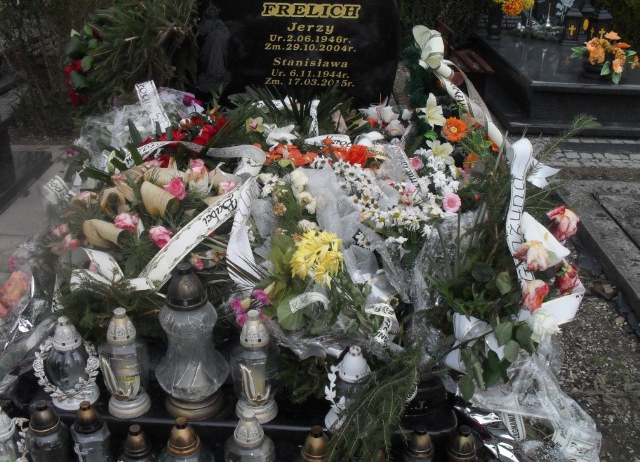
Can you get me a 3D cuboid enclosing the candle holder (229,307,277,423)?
[{"bbox_3d":[-0.153,0.316,1.520,0.114,0.275,0.114,0,21,0],"label":"candle holder"}]

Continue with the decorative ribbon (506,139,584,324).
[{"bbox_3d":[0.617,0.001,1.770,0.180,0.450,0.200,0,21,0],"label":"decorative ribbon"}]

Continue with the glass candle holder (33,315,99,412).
[{"bbox_3d":[-0.550,0.283,1.404,0.140,0.225,0.115,-3,24,-7],"label":"glass candle holder"}]

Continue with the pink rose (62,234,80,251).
[{"bbox_3d":[-0.714,0.033,1.860,0.052,0.050,0.050,-14,29,-30],"label":"pink rose"}]

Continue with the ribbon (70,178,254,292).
[{"bbox_3d":[-0.406,0.001,1.700,0.450,0.200,0.340,1,24,0],"label":"ribbon"}]

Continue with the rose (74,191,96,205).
[{"bbox_3d":[-0.757,-0.104,2.080,0.066,0.042,0.055,2,21,6],"label":"rose"}]

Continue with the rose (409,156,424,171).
[{"bbox_3d":[0.331,-0.232,2.220,0.055,0.052,0.045,-2,21,-6],"label":"rose"}]

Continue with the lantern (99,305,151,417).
[{"bbox_3d":[-0.419,0.282,1.379,0.110,0.250,0.108,-1,24,-3],"label":"lantern"}]

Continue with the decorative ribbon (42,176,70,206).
[{"bbox_3d":[-0.745,-0.115,1.830,0.075,0.075,0.055,1,24,0],"label":"decorative ribbon"}]

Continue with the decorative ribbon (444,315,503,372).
[{"bbox_3d":[0.351,0.256,1.470,0.135,0.120,0.080,1,24,0],"label":"decorative ribbon"}]

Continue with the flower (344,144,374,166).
[{"bbox_3d":[0.134,-0.260,2.200,0.098,0.075,0.075,3,25,3],"label":"flower"}]

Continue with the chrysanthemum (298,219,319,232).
[{"bbox_3d":[-0.032,-0.012,1.770,0.054,0.040,0.050,0,21,0],"label":"chrysanthemum"}]

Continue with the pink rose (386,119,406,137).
[{"bbox_3d":[0.286,-0.383,2.420,0.073,0.065,0.065,5,25,6],"label":"pink rose"}]

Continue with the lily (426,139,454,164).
[{"bbox_3d":[0.398,-0.259,2.120,0.092,0.085,0.060,-1,-11,-5],"label":"lily"}]

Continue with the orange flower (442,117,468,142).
[{"bbox_3d":[0.502,-0.376,2.400,0.095,0.085,0.045,2,21,6],"label":"orange flower"}]

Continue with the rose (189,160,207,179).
[{"bbox_3d":[-0.398,-0.200,2.100,0.059,0.060,0.056,-3,26,-10],"label":"rose"}]

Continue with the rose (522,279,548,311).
[{"bbox_3d":[0.539,0.162,1.620,0.065,0.075,0.065,2,25,1],"label":"rose"}]

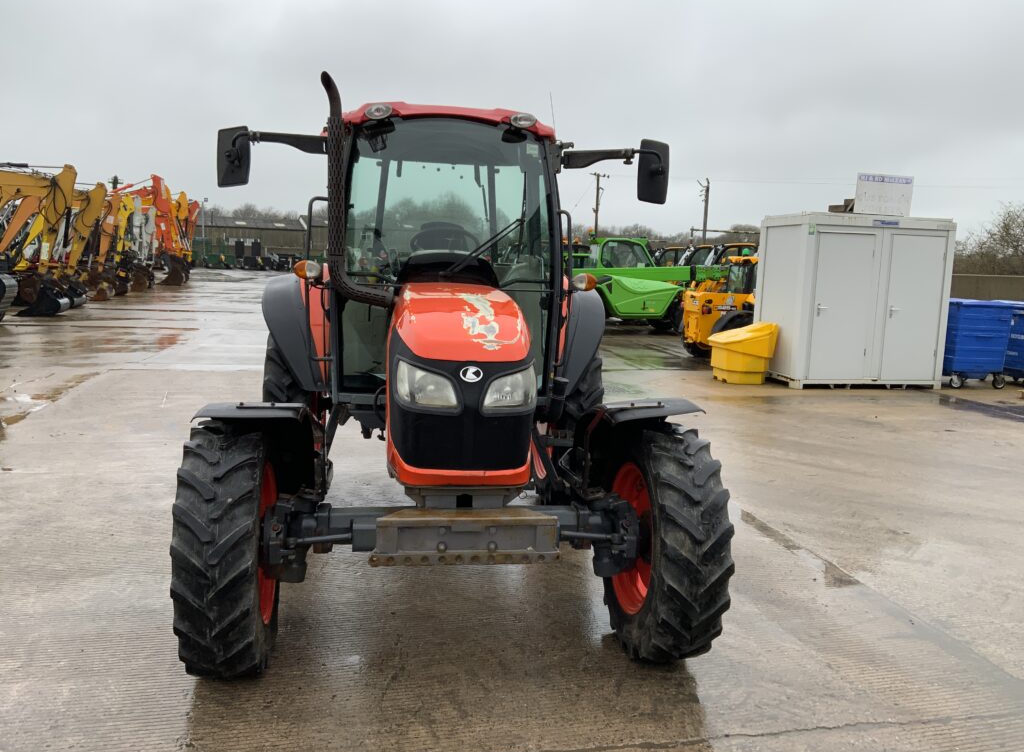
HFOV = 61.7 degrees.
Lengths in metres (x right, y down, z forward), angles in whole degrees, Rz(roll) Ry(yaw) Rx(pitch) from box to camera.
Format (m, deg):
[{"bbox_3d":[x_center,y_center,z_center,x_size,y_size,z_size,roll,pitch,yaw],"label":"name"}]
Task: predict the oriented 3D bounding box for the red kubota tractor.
[{"bbox_3d":[-0.379,-0.230,4.859,2.420,2.730,3.800,1,8,-8],"label":"red kubota tractor"}]

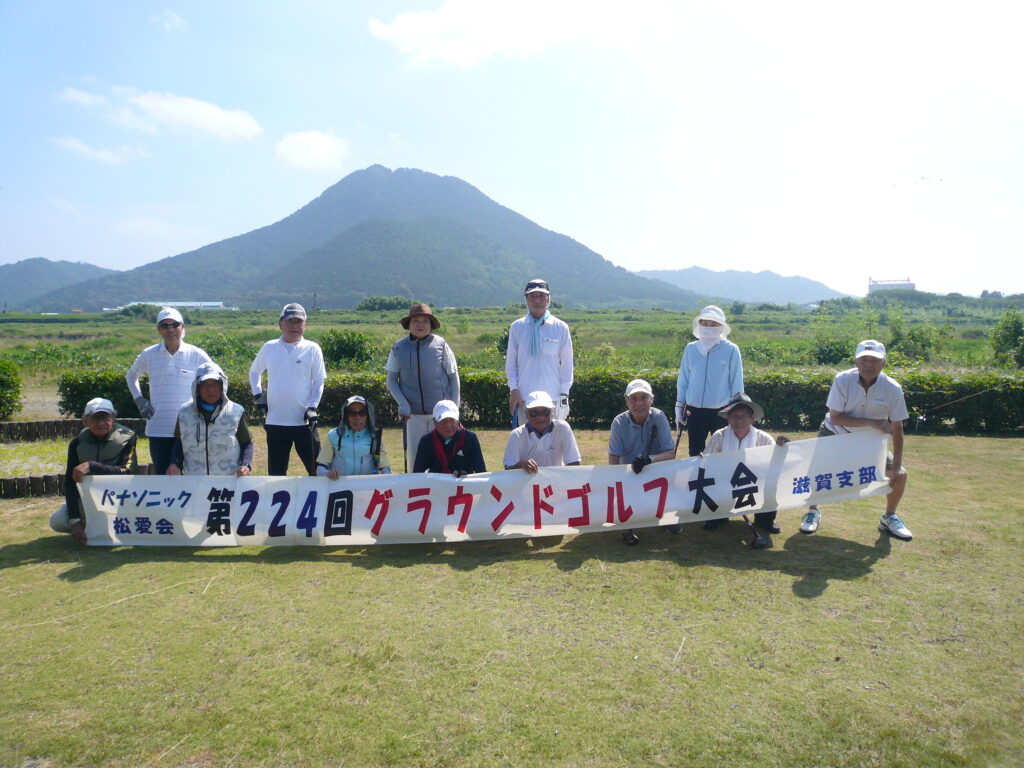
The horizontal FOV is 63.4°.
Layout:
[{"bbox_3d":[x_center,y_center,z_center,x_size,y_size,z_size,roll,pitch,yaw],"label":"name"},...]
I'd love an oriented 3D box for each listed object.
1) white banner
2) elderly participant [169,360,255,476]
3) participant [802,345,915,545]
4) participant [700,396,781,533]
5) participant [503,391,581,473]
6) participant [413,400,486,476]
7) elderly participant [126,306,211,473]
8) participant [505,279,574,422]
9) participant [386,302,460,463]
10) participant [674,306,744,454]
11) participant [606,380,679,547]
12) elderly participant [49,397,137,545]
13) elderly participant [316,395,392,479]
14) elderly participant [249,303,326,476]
[{"bbox_3d":[-0.094,0.717,5.752,5.500,0.680,0.200,0,5,-4],"label":"white banner"},{"bbox_3d":[-2.217,0.448,6.065,0.580,1.220,0.620,-1,5,-10],"label":"elderly participant"},{"bbox_3d":[2.502,0.369,5.980,0.720,1.370,0.640,1,5,12],"label":"participant"},{"bbox_3d":[1.677,0.561,6.079,0.580,0.970,0.640,1,5,6],"label":"participant"},{"bbox_3d":[0.215,0.547,6.045,0.560,1.013,0.680,0,5,0],"label":"participant"},{"bbox_3d":[-0.442,0.587,5.860,0.560,0.960,0.640,0,5,-3],"label":"participant"},{"bbox_3d":[-2.698,0.208,6.495,0.610,1.623,0.360,-1,5,-11],"label":"elderly participant"},{"bbox_3d":[0.221,0.101,6.436,0.540,1.828,0.360,0,5,0],"label":"participant"},{"bbox_3d":[-0.690,0.194,6.444,0.570,1.648,0.380,-1,5,-4],"label":"participant"},{"bbox_3d":[1.490,0.224,6.248,0.510,1.610,0.340,1,5,12],"label":"participant"},{"bbox_3d":[0.952,0.507,5.991,0.530,1.096,0.720,1,5,11],"label":"participant"},{"bbox_3d":[-2.870,0.603,5.681,0.560,0.960,0.600,-1,6,-14],"label":"elderly participant"},{"bbox_3d":[-1.160,0.560,6.096,0.540,0.985,0.680,-1,5,-7],"label":"elderly participant"},{"bbox_3d":[-1.645,0.228,6.098,0.550,1.630,0.360,-1,5,-8],"label":"elderly participant"}]

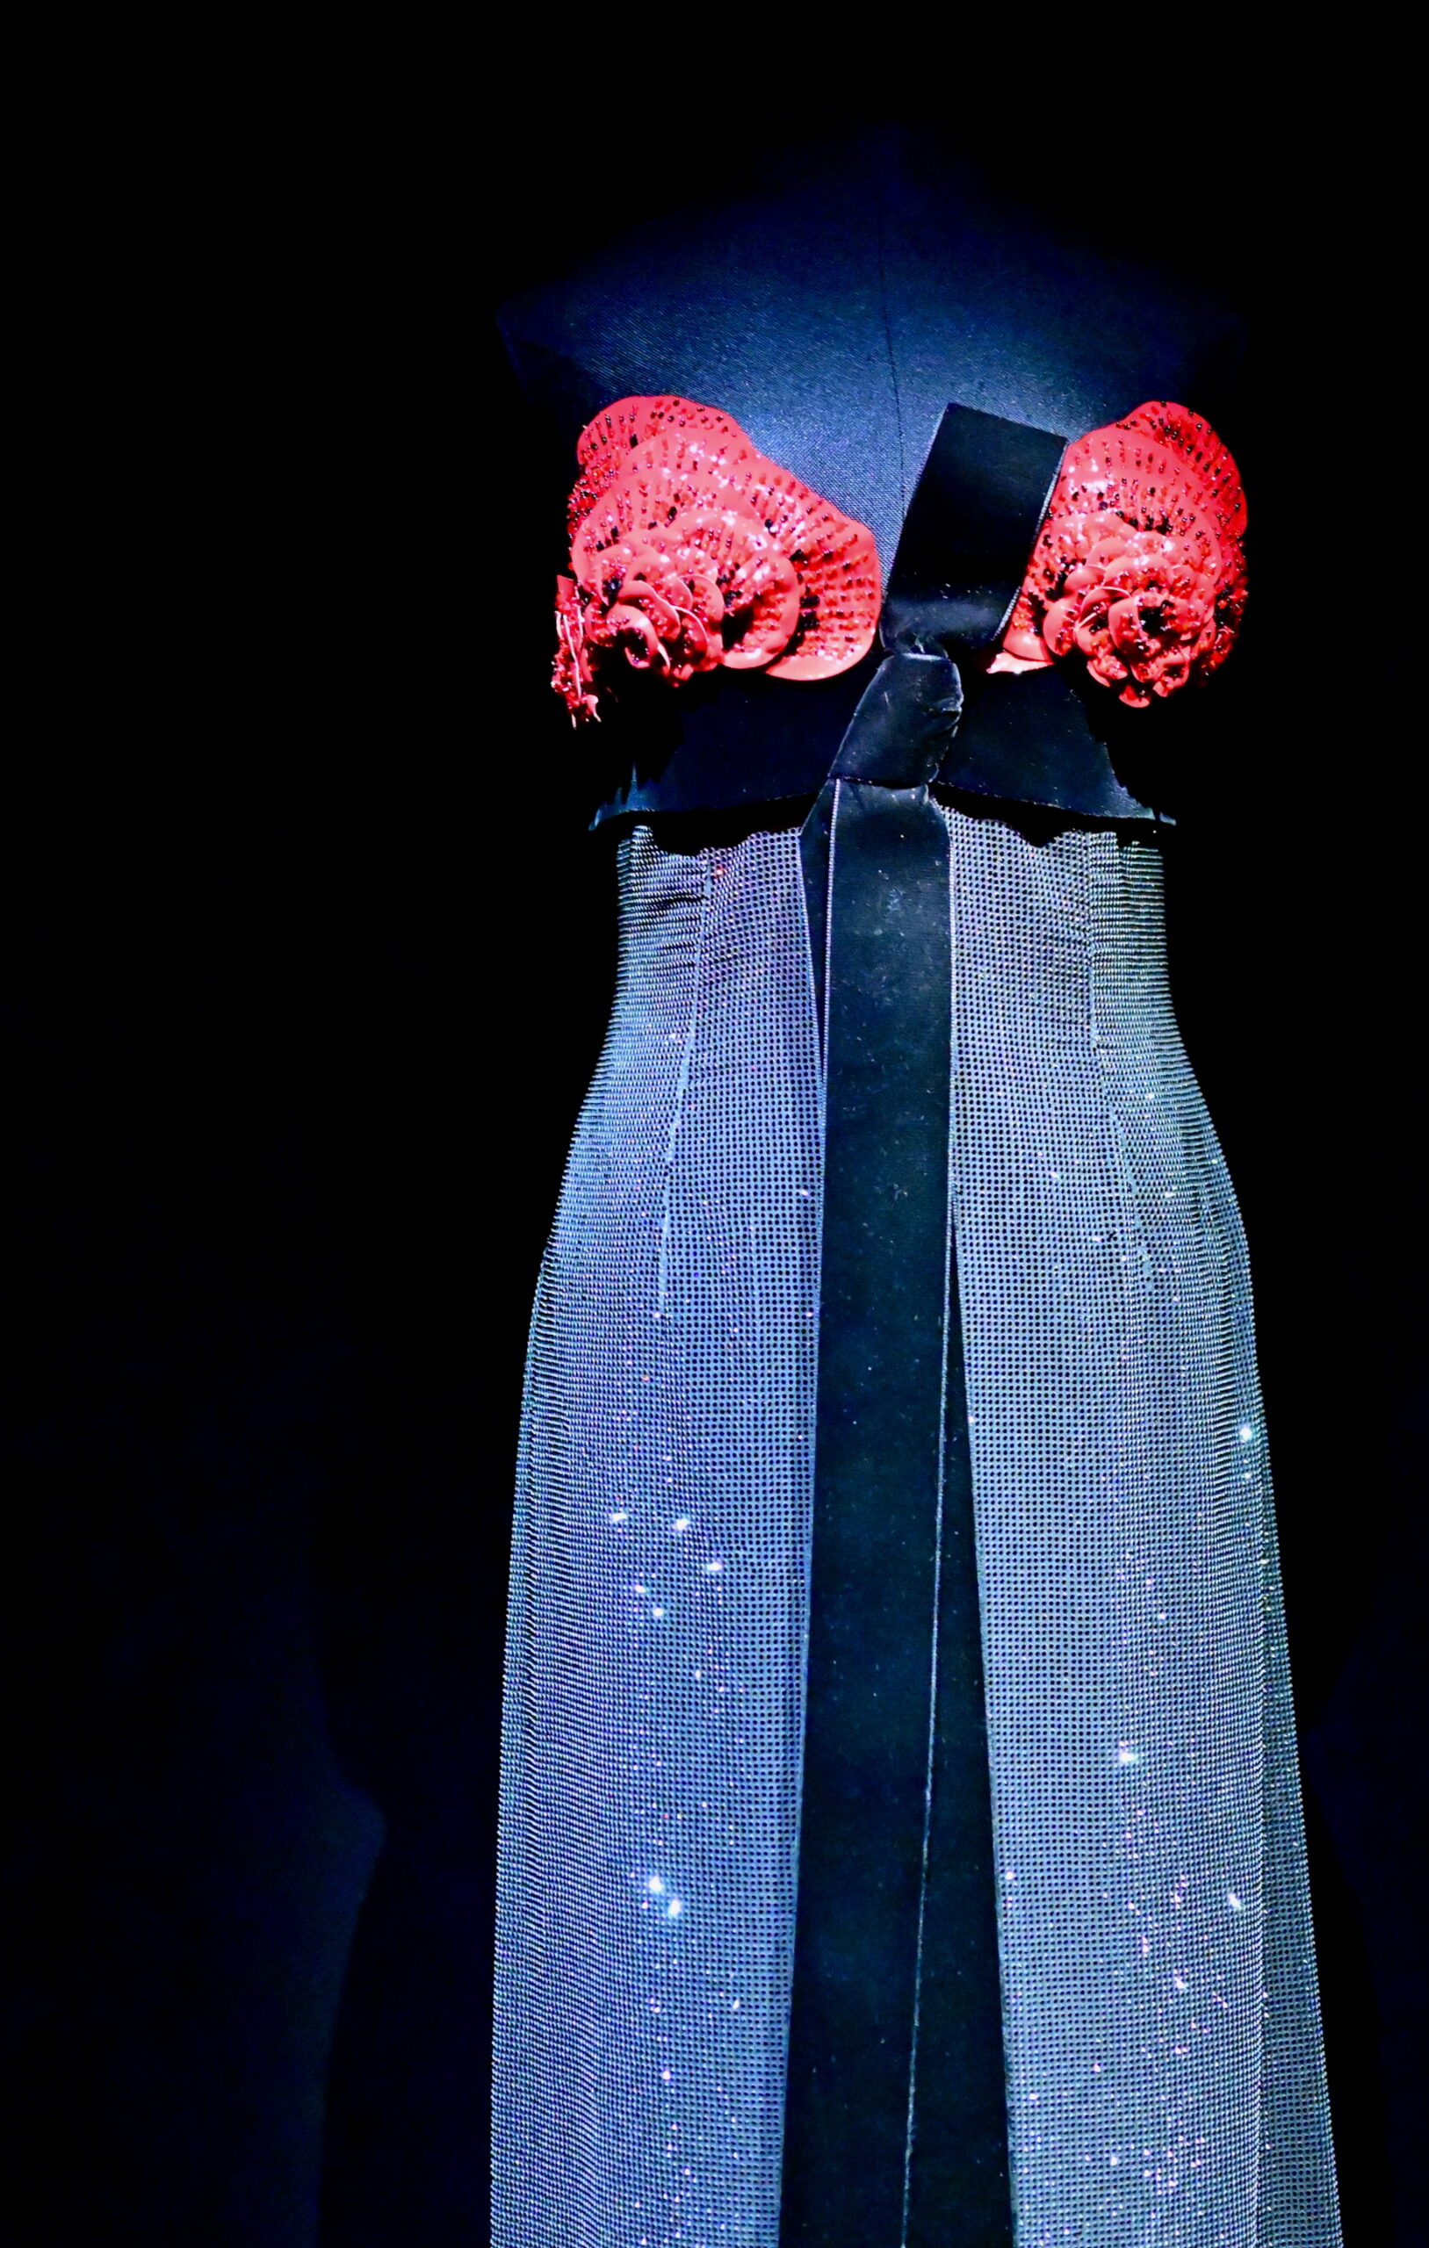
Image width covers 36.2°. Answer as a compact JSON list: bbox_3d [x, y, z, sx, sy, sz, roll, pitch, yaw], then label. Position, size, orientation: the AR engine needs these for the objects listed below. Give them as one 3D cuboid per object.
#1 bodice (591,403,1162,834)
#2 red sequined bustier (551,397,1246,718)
[{"bbox_3d":[0.085,-0.238,1.100,0.300,0.195,0.220,-1,0,-2],"label":"bodice"},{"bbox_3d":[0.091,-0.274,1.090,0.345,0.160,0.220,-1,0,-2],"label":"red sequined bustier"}]

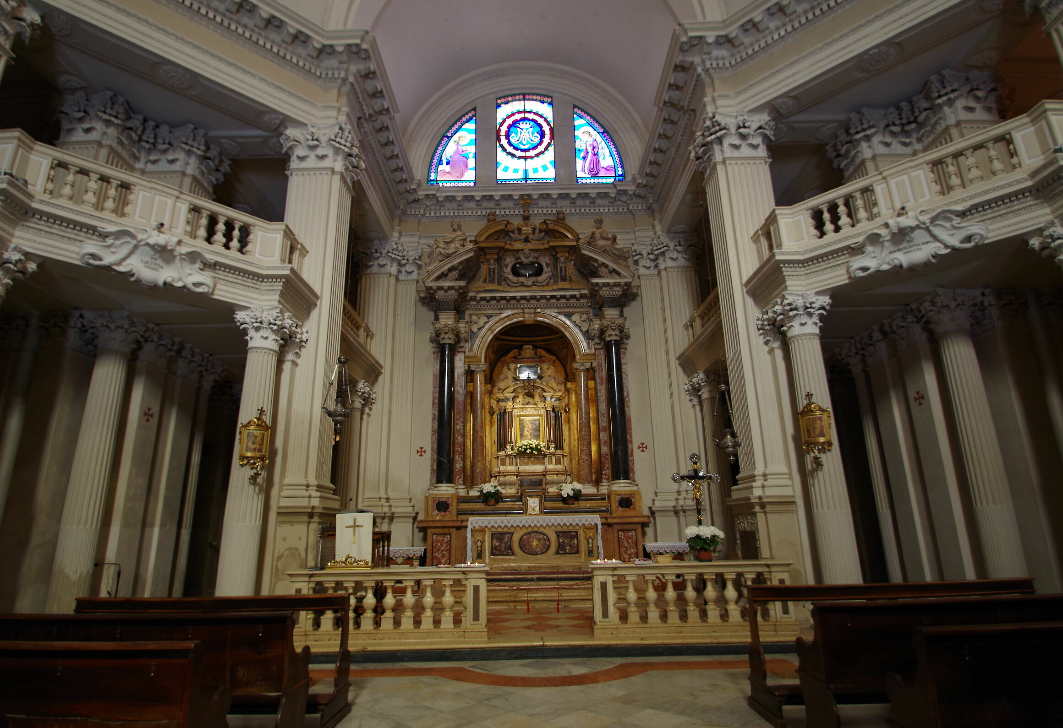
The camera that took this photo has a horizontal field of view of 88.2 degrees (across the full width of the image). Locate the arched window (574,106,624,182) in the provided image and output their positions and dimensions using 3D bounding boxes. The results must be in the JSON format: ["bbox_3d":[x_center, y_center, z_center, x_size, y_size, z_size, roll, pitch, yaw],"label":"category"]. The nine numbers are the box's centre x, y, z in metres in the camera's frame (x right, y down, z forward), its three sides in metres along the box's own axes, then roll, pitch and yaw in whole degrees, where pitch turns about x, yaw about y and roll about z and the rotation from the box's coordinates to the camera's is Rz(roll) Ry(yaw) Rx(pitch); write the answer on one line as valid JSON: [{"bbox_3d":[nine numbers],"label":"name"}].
[{"bbox_3d":[1.830,-5.980,14.866,1.254,2.405,0.189,-1,-15,0],"label":"arched window"}]

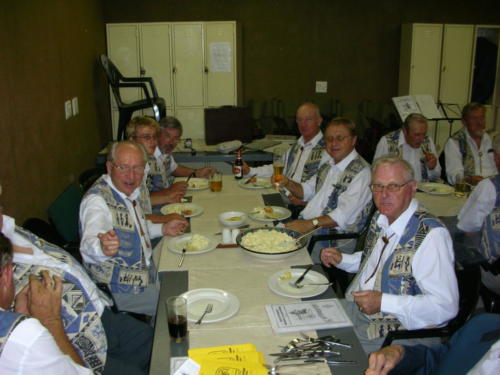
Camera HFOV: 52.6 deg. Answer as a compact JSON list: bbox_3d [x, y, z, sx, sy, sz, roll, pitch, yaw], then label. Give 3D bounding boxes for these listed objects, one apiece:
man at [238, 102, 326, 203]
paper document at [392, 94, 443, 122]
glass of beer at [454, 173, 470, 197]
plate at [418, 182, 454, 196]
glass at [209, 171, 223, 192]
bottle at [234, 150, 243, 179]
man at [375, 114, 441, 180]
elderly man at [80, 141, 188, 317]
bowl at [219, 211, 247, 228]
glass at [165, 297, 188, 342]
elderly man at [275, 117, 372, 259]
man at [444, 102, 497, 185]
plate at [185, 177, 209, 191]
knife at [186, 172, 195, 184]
[{"bbox_3d":[0.285,0.054,3.688,0.740,1.300,0.580,-10,20,-30],"label":"man"},{"bbox_3d":[1.607,-0.761,4.850,0.410,0.020,0.290,-5,60,-12],"label":"paper document"},{"bbox_3d":[1.411,-0.021,3.333,0.085,0.145,0.085,0,19,0],"label":"glass of beer"},{"bbox_3d":[1.280,0.019,3.483,0.260,0.025,0.260,0,18,0],"label":"plate"},{"bbox_3d":[-0.230,-0.038,3.474,0.086,0.123,0.086,0,18,0],"label":"glass"},{"bbox_3d":[-0.081,-0.171,3.748,0.060,0.213,0.060,0,18,0],"label":"bottle"},{"bbox_3d":[1.120,0.069,3.693,0.530,1.220,0.720,-2,19,-7],"label":"man"},{"bbox_3d":[-0.470,0.453,2.366,0.780,1.320,0.600,12,22,33],"label":"elderly man"},{"bbox_3d":[-0.098,0.187,2.885,0.155,0.052,0.155,0,18,0],"label":"bowl"},{"bbox_3d":[-0.257,0.474,1.812,0.072,0.152,0.072,0,18,0],"label":"glass"},{"bbox_3d":[0.430,0.269,2.884,0.780,1.330,0.600,-8,20,-23],"label":"elderly man"},{"bbox_3d":[1.630,0.032,3.701,0.530,1.280,0.720,-6,19,-17],"label":"man"},{"bbox_3d":[-0.406,-0.018,3.572,0.260,0.025,0.260,0,18,0],"label":"plate"},{"bbox_3d":[-0.399,-0.039,3.250,0.015,0.020,0.190,12,59,32],"label":"knife"}]

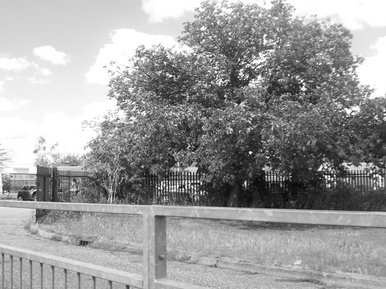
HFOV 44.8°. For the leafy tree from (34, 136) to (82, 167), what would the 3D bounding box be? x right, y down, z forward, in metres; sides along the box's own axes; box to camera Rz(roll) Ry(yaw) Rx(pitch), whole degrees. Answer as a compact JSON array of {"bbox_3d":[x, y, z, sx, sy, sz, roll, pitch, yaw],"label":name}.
[{"bbox_3d":[-13.000,2.350,45.000,5.000,6.200,4.700,0,-5,0],"label":"leafy tree"}]

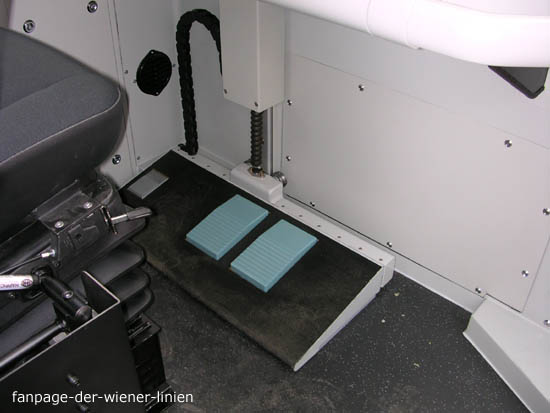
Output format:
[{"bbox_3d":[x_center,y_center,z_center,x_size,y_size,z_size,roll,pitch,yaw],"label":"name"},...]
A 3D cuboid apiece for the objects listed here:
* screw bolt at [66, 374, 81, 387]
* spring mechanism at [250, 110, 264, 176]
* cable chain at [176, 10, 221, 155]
[{"bbox_3d":[-0.255,0.220,0.743,0.013,0.011,0.011,28,45,31],"label":"screw bolt"},{"bbox_3d":[-0.047,-0.172,1.530,0.031,0.215,0.031,1,37,-1],"label":"spring mechanism"},{"bbox_3d":[-0.181,-0.299,1.561,0.185,0.450,0.034,28,45,31],"label":"cable chain"}]

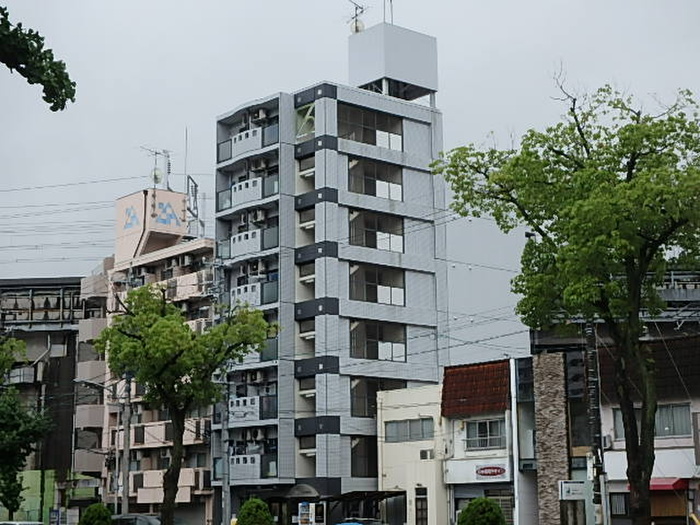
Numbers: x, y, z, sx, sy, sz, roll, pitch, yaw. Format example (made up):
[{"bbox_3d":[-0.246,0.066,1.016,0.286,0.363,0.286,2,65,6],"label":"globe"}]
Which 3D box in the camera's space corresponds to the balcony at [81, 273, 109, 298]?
[{"bbox_3d":[-16.178,1.601,74.239,1.200,1.300,2.300,10,-16,-41],"label":"balcony"}]

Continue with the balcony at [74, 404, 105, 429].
[{"bbox_3d":[-16.085,9.705,72.546,1.200,1.300,2.300,10,-16,-41],"label":"balcony"}]

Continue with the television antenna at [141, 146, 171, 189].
[{"bbox_3d":[-12.107,-5.834,72.300,0.950,2.450,2.000,-9,-15,36],"label":"television antenna"}]

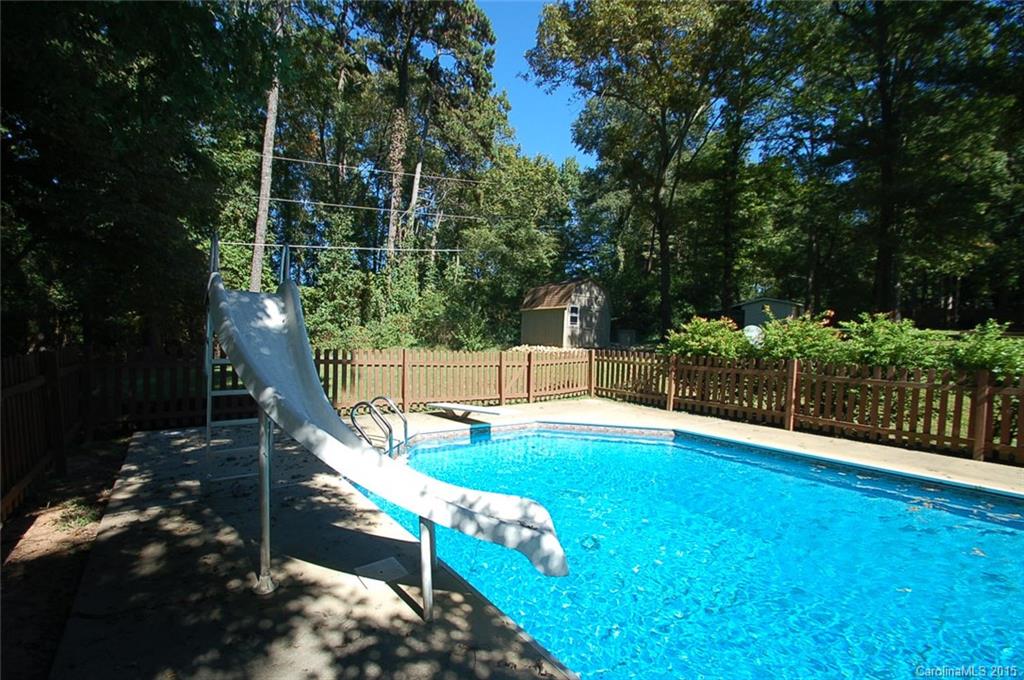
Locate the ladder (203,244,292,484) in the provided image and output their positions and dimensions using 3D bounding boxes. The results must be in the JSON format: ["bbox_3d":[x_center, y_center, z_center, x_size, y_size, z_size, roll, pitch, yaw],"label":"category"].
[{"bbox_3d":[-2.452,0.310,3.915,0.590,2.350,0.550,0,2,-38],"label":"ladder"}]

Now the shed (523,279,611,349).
[{"bbox_3d":[2.611,-1.268,21.229,2.950,3.150,3.450,0,2,-34],"label":"shed"}]

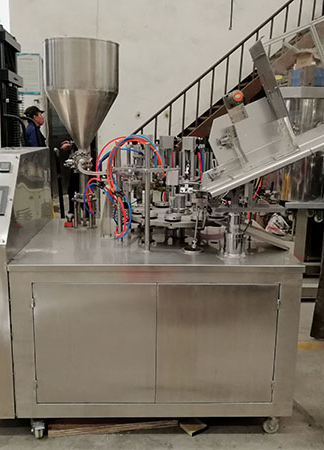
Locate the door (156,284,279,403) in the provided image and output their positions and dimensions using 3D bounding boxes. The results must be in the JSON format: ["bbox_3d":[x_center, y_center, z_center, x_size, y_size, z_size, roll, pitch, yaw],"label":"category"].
[{"bbox_3d":[0.245,0.536,2.107,0.540,0.572,0.020,1,11,-2],"label":"door"}]

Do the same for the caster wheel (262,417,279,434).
[{"bbox_3d":[0.526,0.949,2.235,0.080,0.104,0.045,1,11,-2],"label":"caster wheel"}]

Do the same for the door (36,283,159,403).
[{"bbox_3d":[-0.293,0.531,2.085,0.540,0.572,0.020,1,11,-2],"label":"door"}]

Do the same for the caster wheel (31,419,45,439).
[{"bbox_3d":[-0.570,0.941,2.177,0.060,0.104,0.085,1,11,-2],"label":"caster wheel"}]

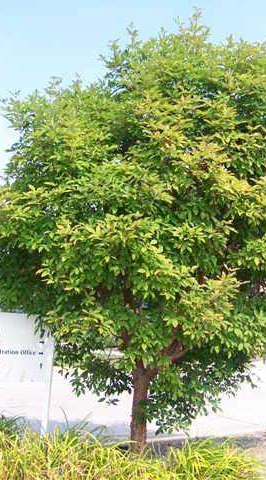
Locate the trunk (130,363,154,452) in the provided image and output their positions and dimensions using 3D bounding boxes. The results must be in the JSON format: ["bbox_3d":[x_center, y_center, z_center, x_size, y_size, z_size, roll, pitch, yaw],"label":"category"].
[{"bbox_3d":[0.085,1.784,6.850,0.230,0.970,0.200,2,-6,0],"label":"trunk"}]

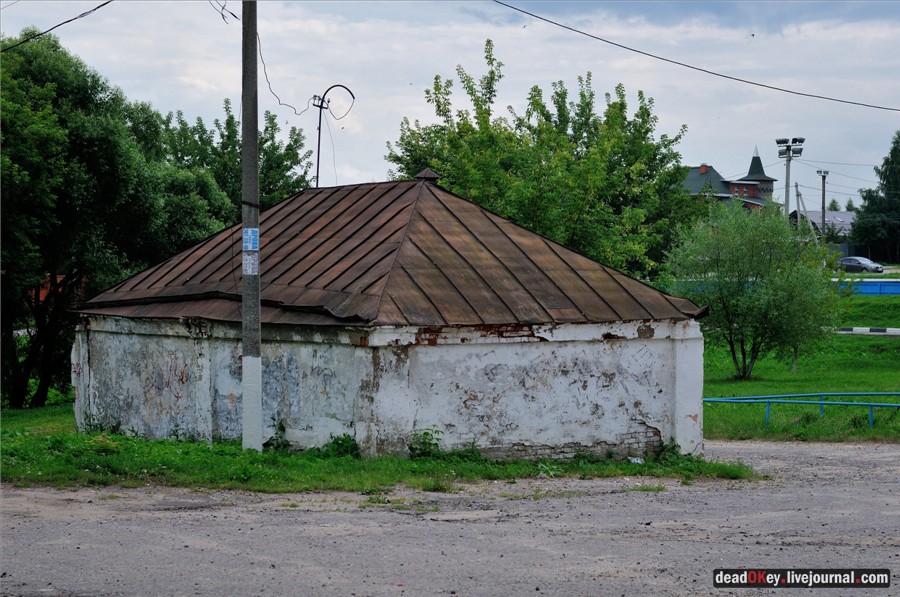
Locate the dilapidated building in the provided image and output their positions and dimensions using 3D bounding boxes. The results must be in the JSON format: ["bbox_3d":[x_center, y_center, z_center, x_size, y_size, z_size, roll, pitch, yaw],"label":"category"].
[{"bbox_3d":[-1.509,0.181,32.701,6.300,4.500,10.900,-1,1,-33],"label":"dilapidated building"}]

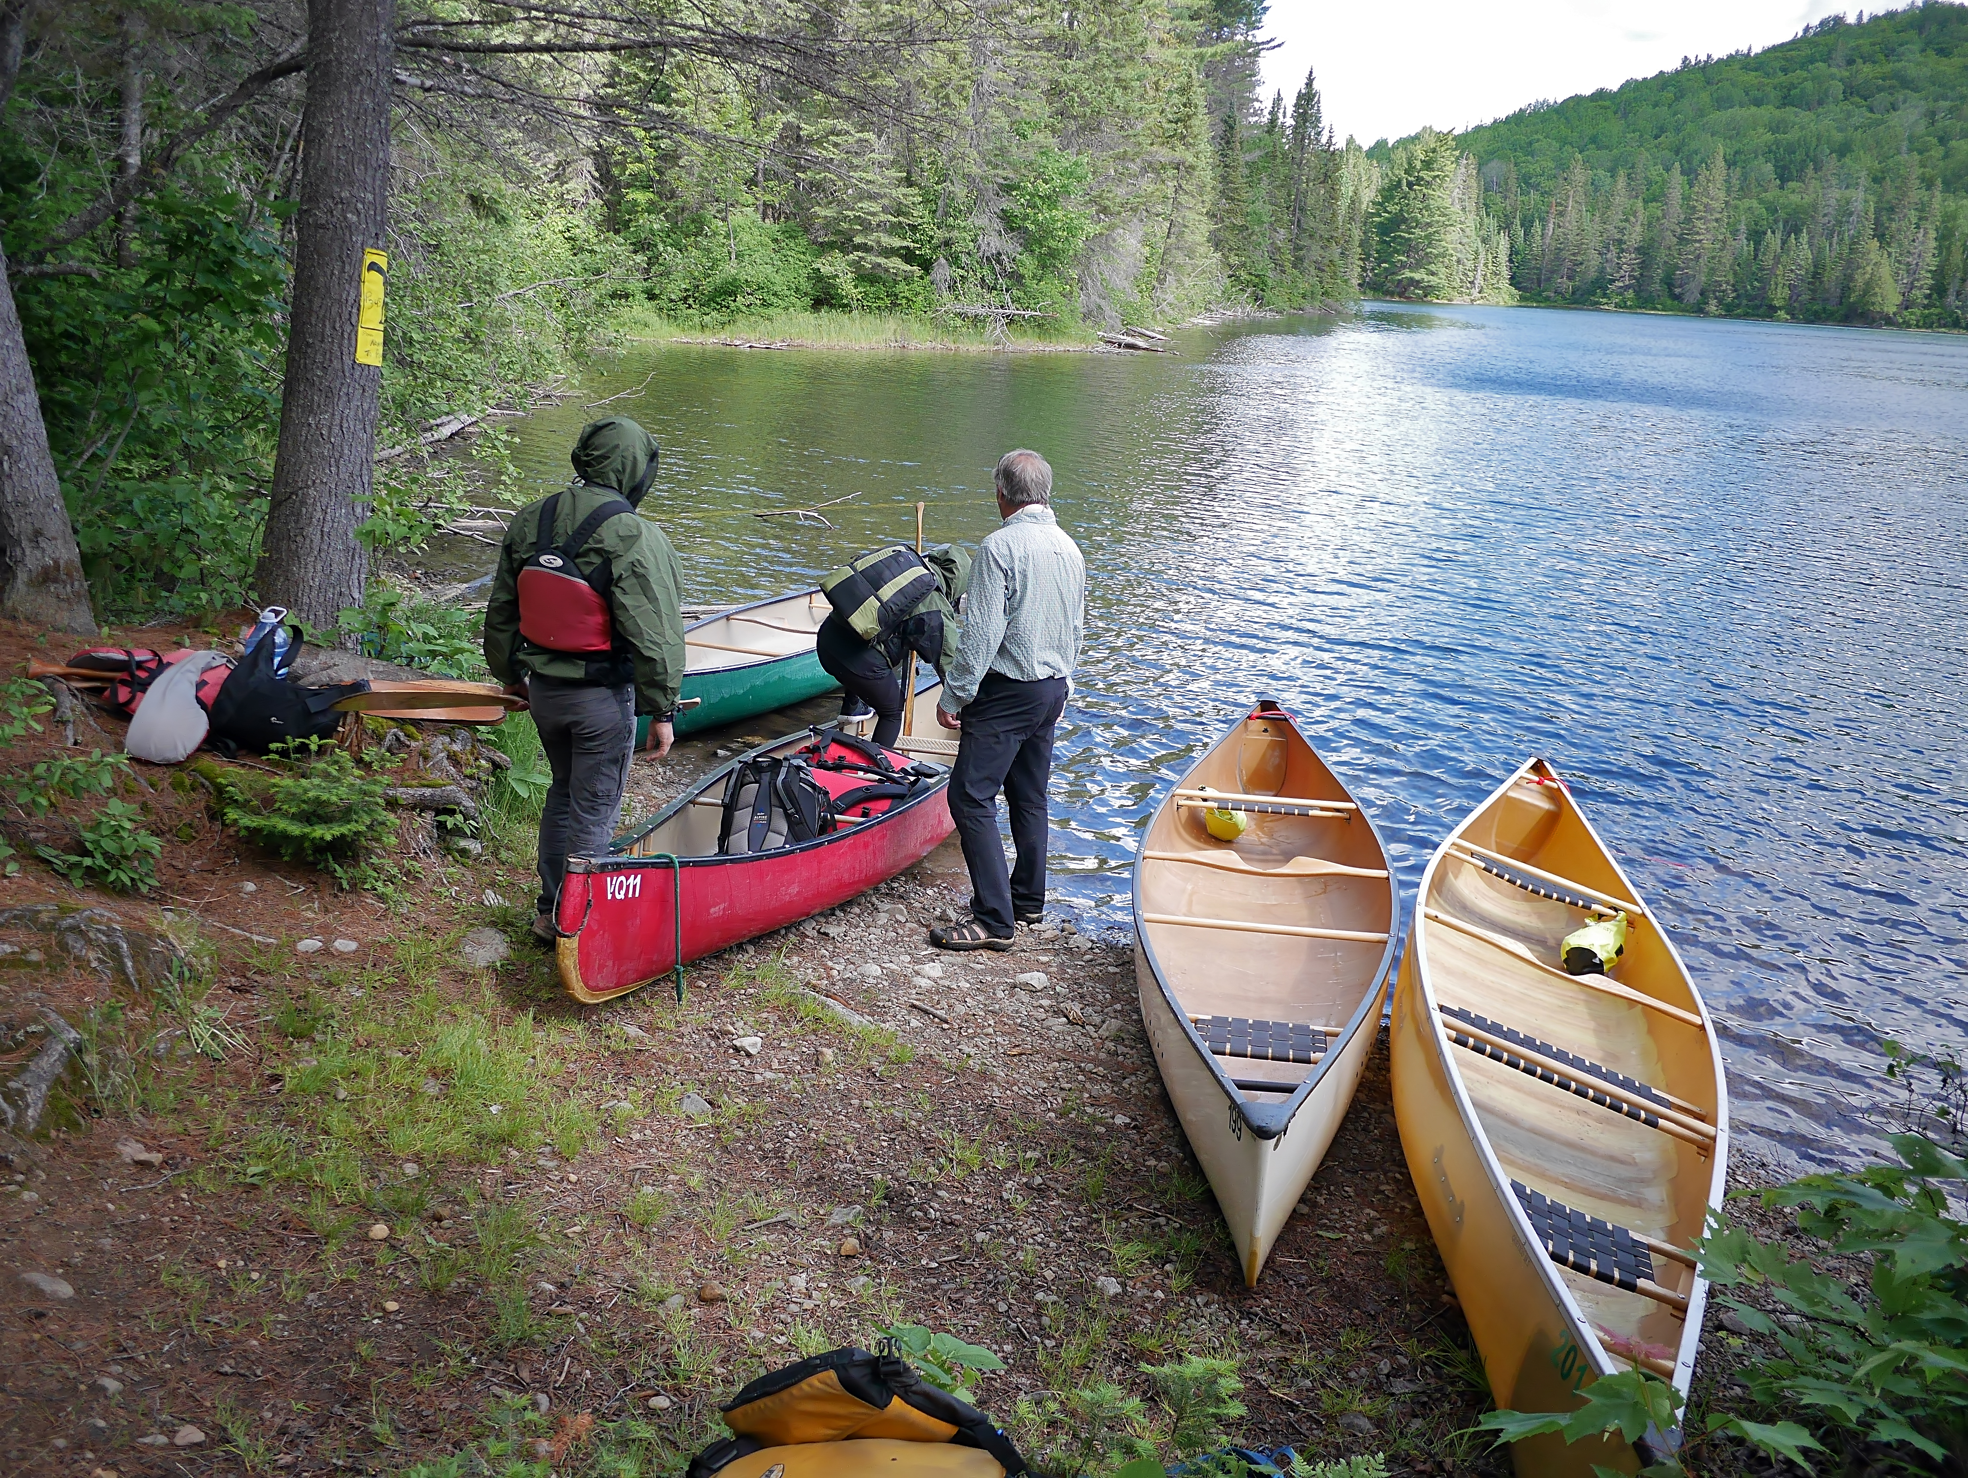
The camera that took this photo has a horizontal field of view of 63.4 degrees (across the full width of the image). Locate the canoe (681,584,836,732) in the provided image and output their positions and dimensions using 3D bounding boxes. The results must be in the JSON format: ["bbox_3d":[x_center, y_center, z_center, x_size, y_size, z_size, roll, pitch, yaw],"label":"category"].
[{"bbox_3d":[-1.218,-0.598,9.986,0.880,0.540,4.880,9,17,20],"label":"canoe"}]

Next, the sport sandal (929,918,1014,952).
[{"bbox_3d":[-0.045,0.717,5.780,0.300,0.100,0.110,2,16,2],"label":"sport sandal"}]

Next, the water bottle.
[{"bbox_3d":[-2.135,-0.284,4.750,0.105,0.220,0.105,-3,16,0],"label":"water bottle"}]

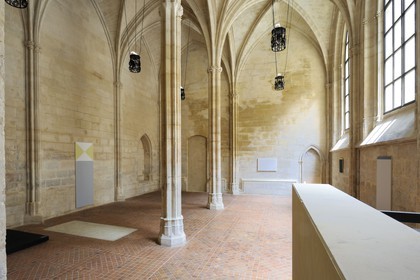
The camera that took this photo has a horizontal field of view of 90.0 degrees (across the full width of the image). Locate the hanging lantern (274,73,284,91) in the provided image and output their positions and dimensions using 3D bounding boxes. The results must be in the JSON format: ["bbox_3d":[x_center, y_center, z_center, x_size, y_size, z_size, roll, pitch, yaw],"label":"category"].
[{"bbox_3d":[3.200,-2.670,9.600,0.460,0.800,0.460,-1,-3,18],"label":"hanging lantern"}]

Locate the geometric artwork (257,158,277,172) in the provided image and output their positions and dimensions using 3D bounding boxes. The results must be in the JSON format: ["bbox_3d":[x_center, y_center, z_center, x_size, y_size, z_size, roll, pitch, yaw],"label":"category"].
[{"bbox_3d":[3.170,1.380,11.500,1.020,0.730,0.060,-1,-3,18],"label":"geometric artwork"}]

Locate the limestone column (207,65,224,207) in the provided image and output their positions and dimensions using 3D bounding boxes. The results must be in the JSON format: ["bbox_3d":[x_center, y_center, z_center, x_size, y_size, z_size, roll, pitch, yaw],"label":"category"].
[{"bbox_3d":[0.240,-0.120,8.250,0.600,5.550,0.600,-1,-3,18],"label":"limestone column"}]

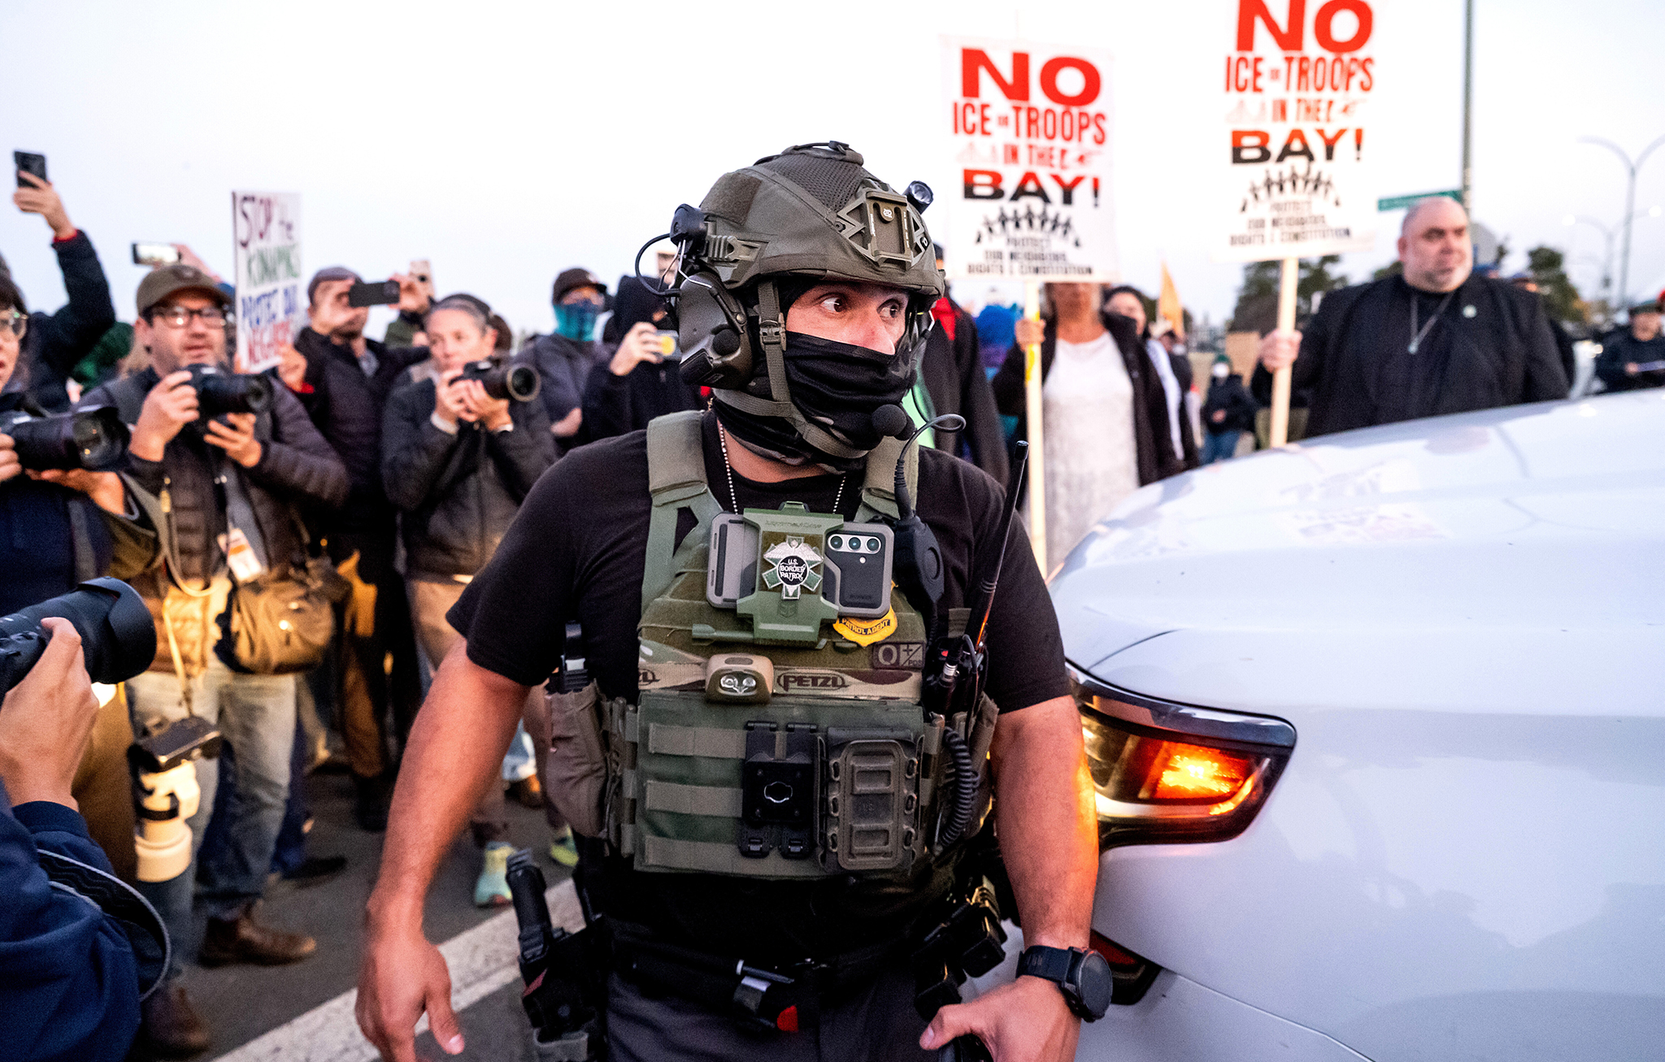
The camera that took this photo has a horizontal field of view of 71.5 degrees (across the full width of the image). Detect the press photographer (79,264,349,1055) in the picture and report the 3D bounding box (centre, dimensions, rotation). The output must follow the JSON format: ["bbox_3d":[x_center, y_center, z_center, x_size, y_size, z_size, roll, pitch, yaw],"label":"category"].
[{"bbox_3d":[-1.470,0.280,2.780,0.630,1.760,0.550,-7,10,-37],"label":"press photographer"}]

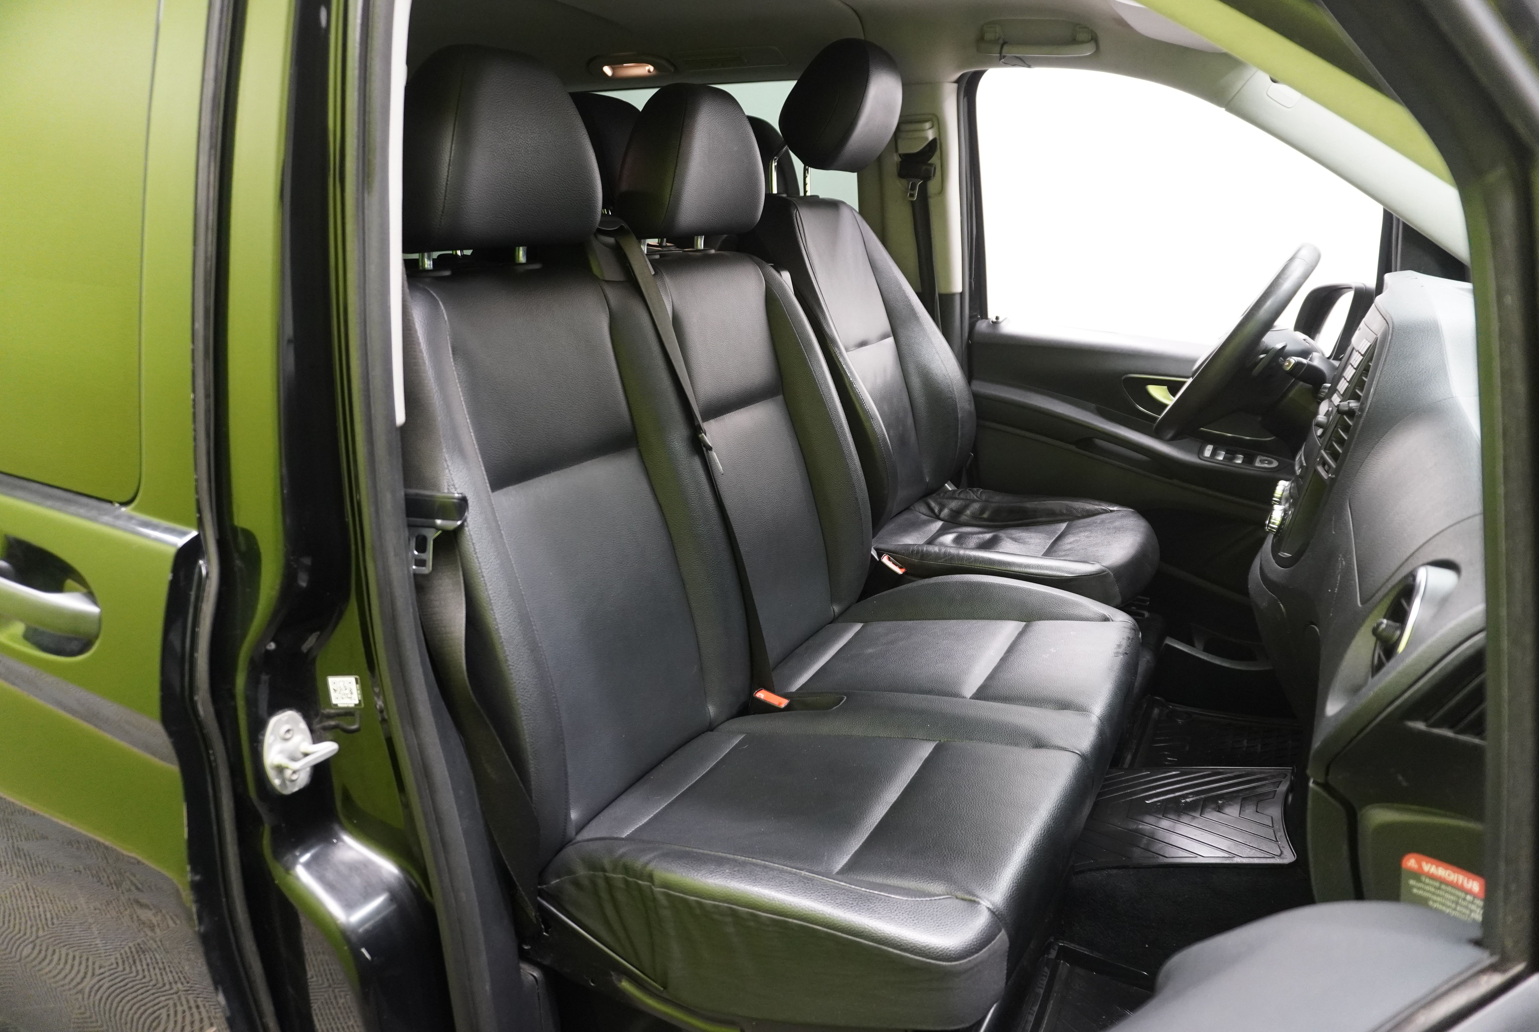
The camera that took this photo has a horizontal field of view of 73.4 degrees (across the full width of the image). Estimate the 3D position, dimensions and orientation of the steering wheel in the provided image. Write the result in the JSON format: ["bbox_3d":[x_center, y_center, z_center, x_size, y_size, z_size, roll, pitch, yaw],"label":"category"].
[{"bbox_3d":[0.783,-0.267,1.708,0.090,0.385,0.385,38,31,14],"label":"steering wheel"}]

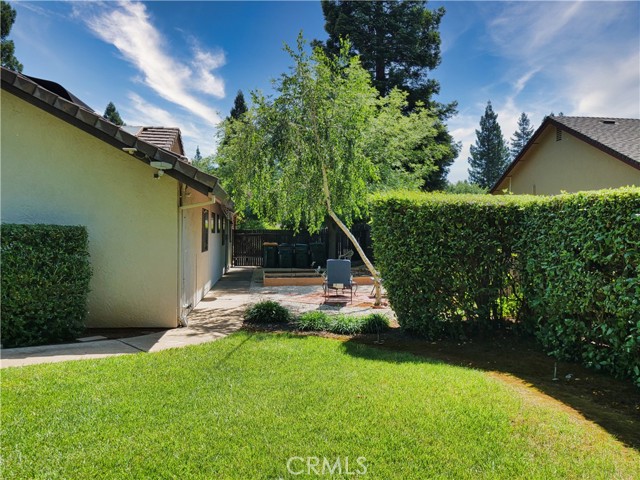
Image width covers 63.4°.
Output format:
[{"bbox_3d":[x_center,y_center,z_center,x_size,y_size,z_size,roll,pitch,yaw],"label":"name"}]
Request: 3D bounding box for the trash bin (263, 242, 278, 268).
[{"bbox_3d":[-2.115,0.680,22.350,0.650,1.090,0.780,0,1,-6],"label":"trash bin"}]

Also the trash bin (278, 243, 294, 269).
[{"bbox_3d":[-1.451,0.679,22.419,0.650,1.090,0.780,0,1,-6],"label":"trash bin"}]

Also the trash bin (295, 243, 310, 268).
[{"bbox_3d":[-0.778,0.677,22.488,0.650,1.090,0.780,0,1,-6],"label":"trash bin"}]

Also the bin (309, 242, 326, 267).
[{"bbox_3d":[-0.083,0.676,22.560,0.680,1.090,0.780,0,1,-6],"label":"bin"}]

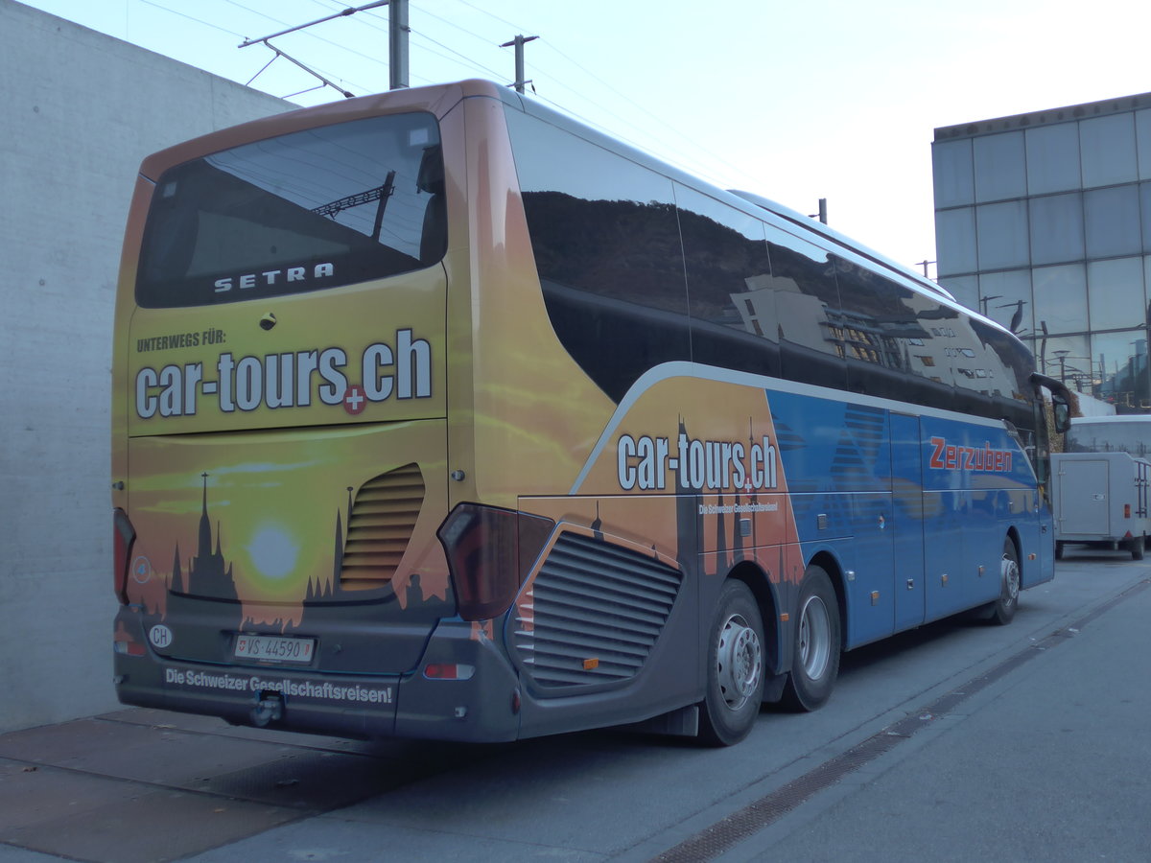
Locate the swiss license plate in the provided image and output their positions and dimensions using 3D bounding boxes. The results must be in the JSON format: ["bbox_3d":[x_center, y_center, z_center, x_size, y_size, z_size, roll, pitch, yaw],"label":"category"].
[{"bbox_3d":[-1.458,1.057,6.284,0.505,0.115,0.020,-3,-4,30],"label":"swiss license plate"}]

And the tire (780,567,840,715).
[{"bbox_3d":[1.585,1.463,9.251,0.300,1.030,1.030,-3,-4,30],"label":"tire"}]

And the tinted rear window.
[{"bbox_3d":[-1.478,-1.084,6.412,2.060,0.850,0.140,-3,-9,30],"label":"tinted rear window"}]

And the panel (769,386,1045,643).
[{"bbox_3d":[3.705,0.823,12.639,0.100,1.880,9.650,-3,-4,30],"label":"panel"}]

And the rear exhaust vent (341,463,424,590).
[{"bbox_3d":[-0.881,0.441,5.931,0.500,0.580,0.060,-3,-3,24],"label":"rear exhaust vent"}]

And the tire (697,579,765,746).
[{"bbox_3d":[0.892,1.416,8.088,0.300,1.030,1.030,-3,-4,30],"label":"tire"}]

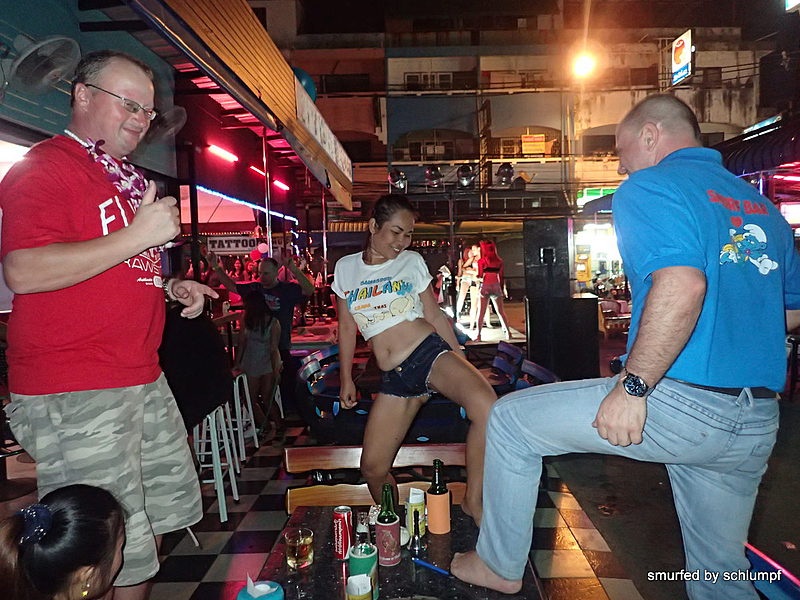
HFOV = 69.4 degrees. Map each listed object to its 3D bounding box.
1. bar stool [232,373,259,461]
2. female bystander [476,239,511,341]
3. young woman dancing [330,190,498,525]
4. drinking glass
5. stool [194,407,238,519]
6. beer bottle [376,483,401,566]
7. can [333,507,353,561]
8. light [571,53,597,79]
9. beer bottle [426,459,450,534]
[{"bbox_3d":[-1.502,1.021,5.181,0.370,0.750,0.370,-1,3,2],"label":"bar stool"},{"bbox_3d":[1.554,-0.166,9.600,0.580,1.650,0.400,-2,3,-6],"label":"female bystander"},{"bbox_3d":[0.065,0.275,2.140,0.580,1.290,0.520,-1,3,11],"label":"young woman dancing"},{"bbox_3d":[-0.309,0.757,1.769,0.084,0.090,0.084,-2,3,-11],"label":"drinking glass"},{"bbox_3d":[-1.324,1.084,3.965,0.370,0.750,0.370,-1,3,2],"label":"stool"},{"bbox_3d":[-0.037,0.679,1.763,0.076,0.232,0.076,-2,3,-2],"label":"beer bottle"},{"bbox_3d":[-0.179,0.724,1.799,0.058,0.146,0.058,-2,3,-6],"label":"can"},{"bbox_3d":[5.748,-7.305,18.000,0.600,0.500,0.600,-1,3,17],"label":"light"},{"bbox_3d":[0.130,0.662,1.967,0.077,0.235,0.077,-1,3,3],"label":"beer bottle"}]

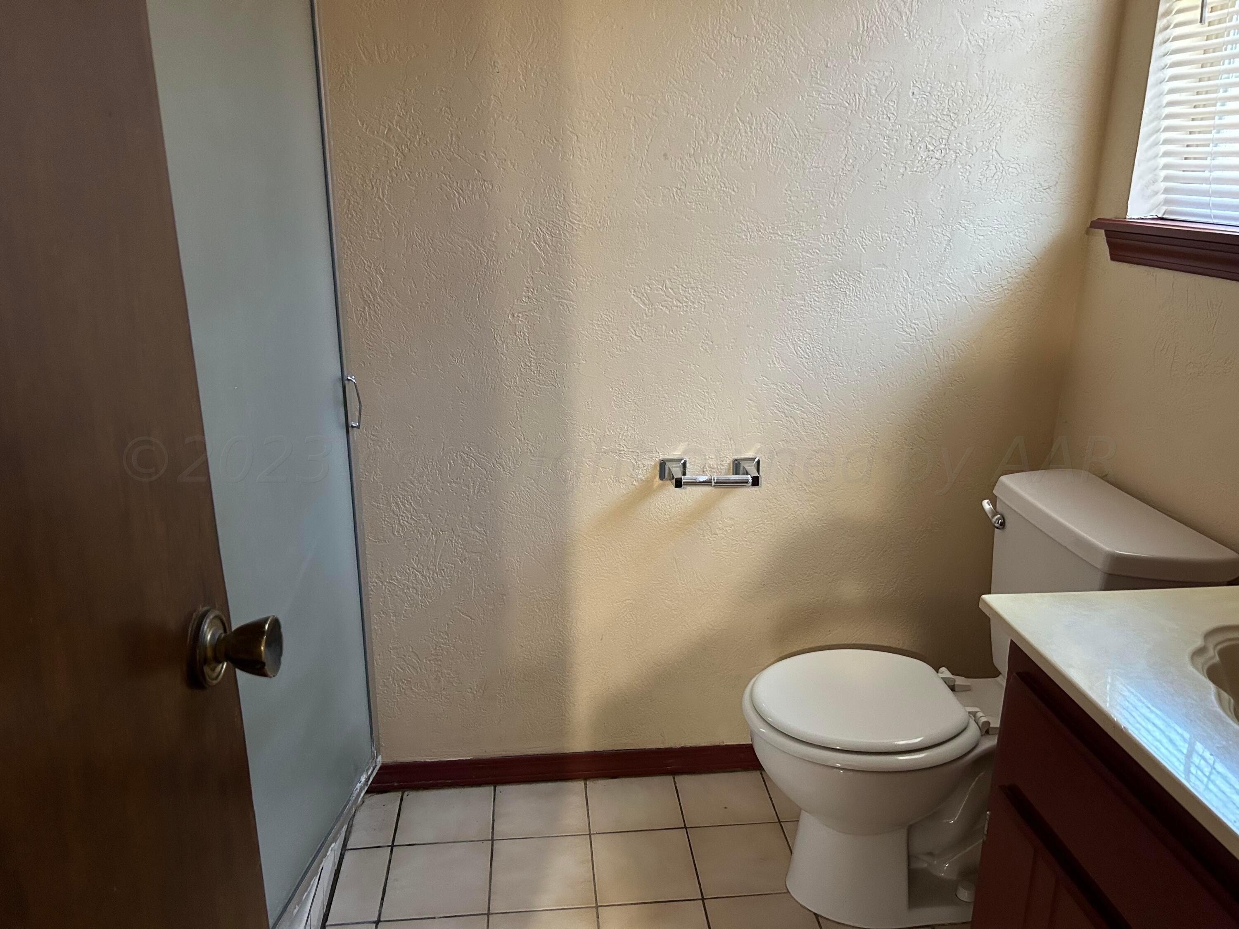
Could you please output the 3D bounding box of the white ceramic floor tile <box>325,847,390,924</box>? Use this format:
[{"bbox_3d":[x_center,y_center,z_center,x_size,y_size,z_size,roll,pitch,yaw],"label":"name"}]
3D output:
[{"bbox_3d":[-0.507,0.828,1.829,0.090,0.010,0.200,-1,17,-5],"label":"white ceramic floor tile"}]

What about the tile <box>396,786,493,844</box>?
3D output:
[{"bbox_3d":[-0.374,0.760,2.010,0.199,0.009,0.175,-1,18,-5],"label":"tile"}]

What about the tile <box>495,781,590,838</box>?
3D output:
[{"bbox_3d":[-0.172,0.762,2.046,0.200,0.010,0.179,-1,17,-5],"label":"tile"}]

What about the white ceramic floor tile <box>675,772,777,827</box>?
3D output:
[{"bbox_3d":[0.236,0.752,2.084,0.200,0.010,0.179,-1,17,-5],"label":"white ceramic floor tile"}]

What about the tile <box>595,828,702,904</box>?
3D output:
[{"bbox_3d":[0.049,0.807,1.867,0.199,0.009,0.199,-1,18,-5],"label":"tile"}]

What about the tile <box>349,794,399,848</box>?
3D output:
[{"bbox_3d":[-0.525,0.771,2.014,0.090,0.010,0.179,-1,17,-5],"label":"tile"}]

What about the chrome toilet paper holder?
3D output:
[{"bbox_3d":[0.194,0.020,1.920,0.210,0.051,0.080,-2,18,-5],"label":"chrome toilet paper holder"}]

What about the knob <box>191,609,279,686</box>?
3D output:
[{"bbox_3d":[-0.328,0.157,0.801,0.060,0.065,0.065,0,17,-2],"label":"knob"}]

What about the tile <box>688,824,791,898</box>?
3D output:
[{"bbox_3d":[0.251,0.802,1.886,0.199,0.009,0.199,-1,18,-5],"label":"tile"}]

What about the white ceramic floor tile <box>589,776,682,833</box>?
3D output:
[{"bbox_3d":[0.031,0.749,2.047,0.199,0.009,0.175,-1,18,-5],"label":"white ceramic floor tile"}]

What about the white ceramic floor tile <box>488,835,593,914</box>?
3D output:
[{"bbox_3d":[-0.153,0.812,1.849,0.199,0.009,0.199,-1,18,-5],"label":"white ceramic floor tile"}]

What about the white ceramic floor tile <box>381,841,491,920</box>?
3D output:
[{"bbox_3d":[-0.356,0.818,1.830,0.199,0.009,0.199,-1,18,-5],"label":"white ceramic floor tile"}]

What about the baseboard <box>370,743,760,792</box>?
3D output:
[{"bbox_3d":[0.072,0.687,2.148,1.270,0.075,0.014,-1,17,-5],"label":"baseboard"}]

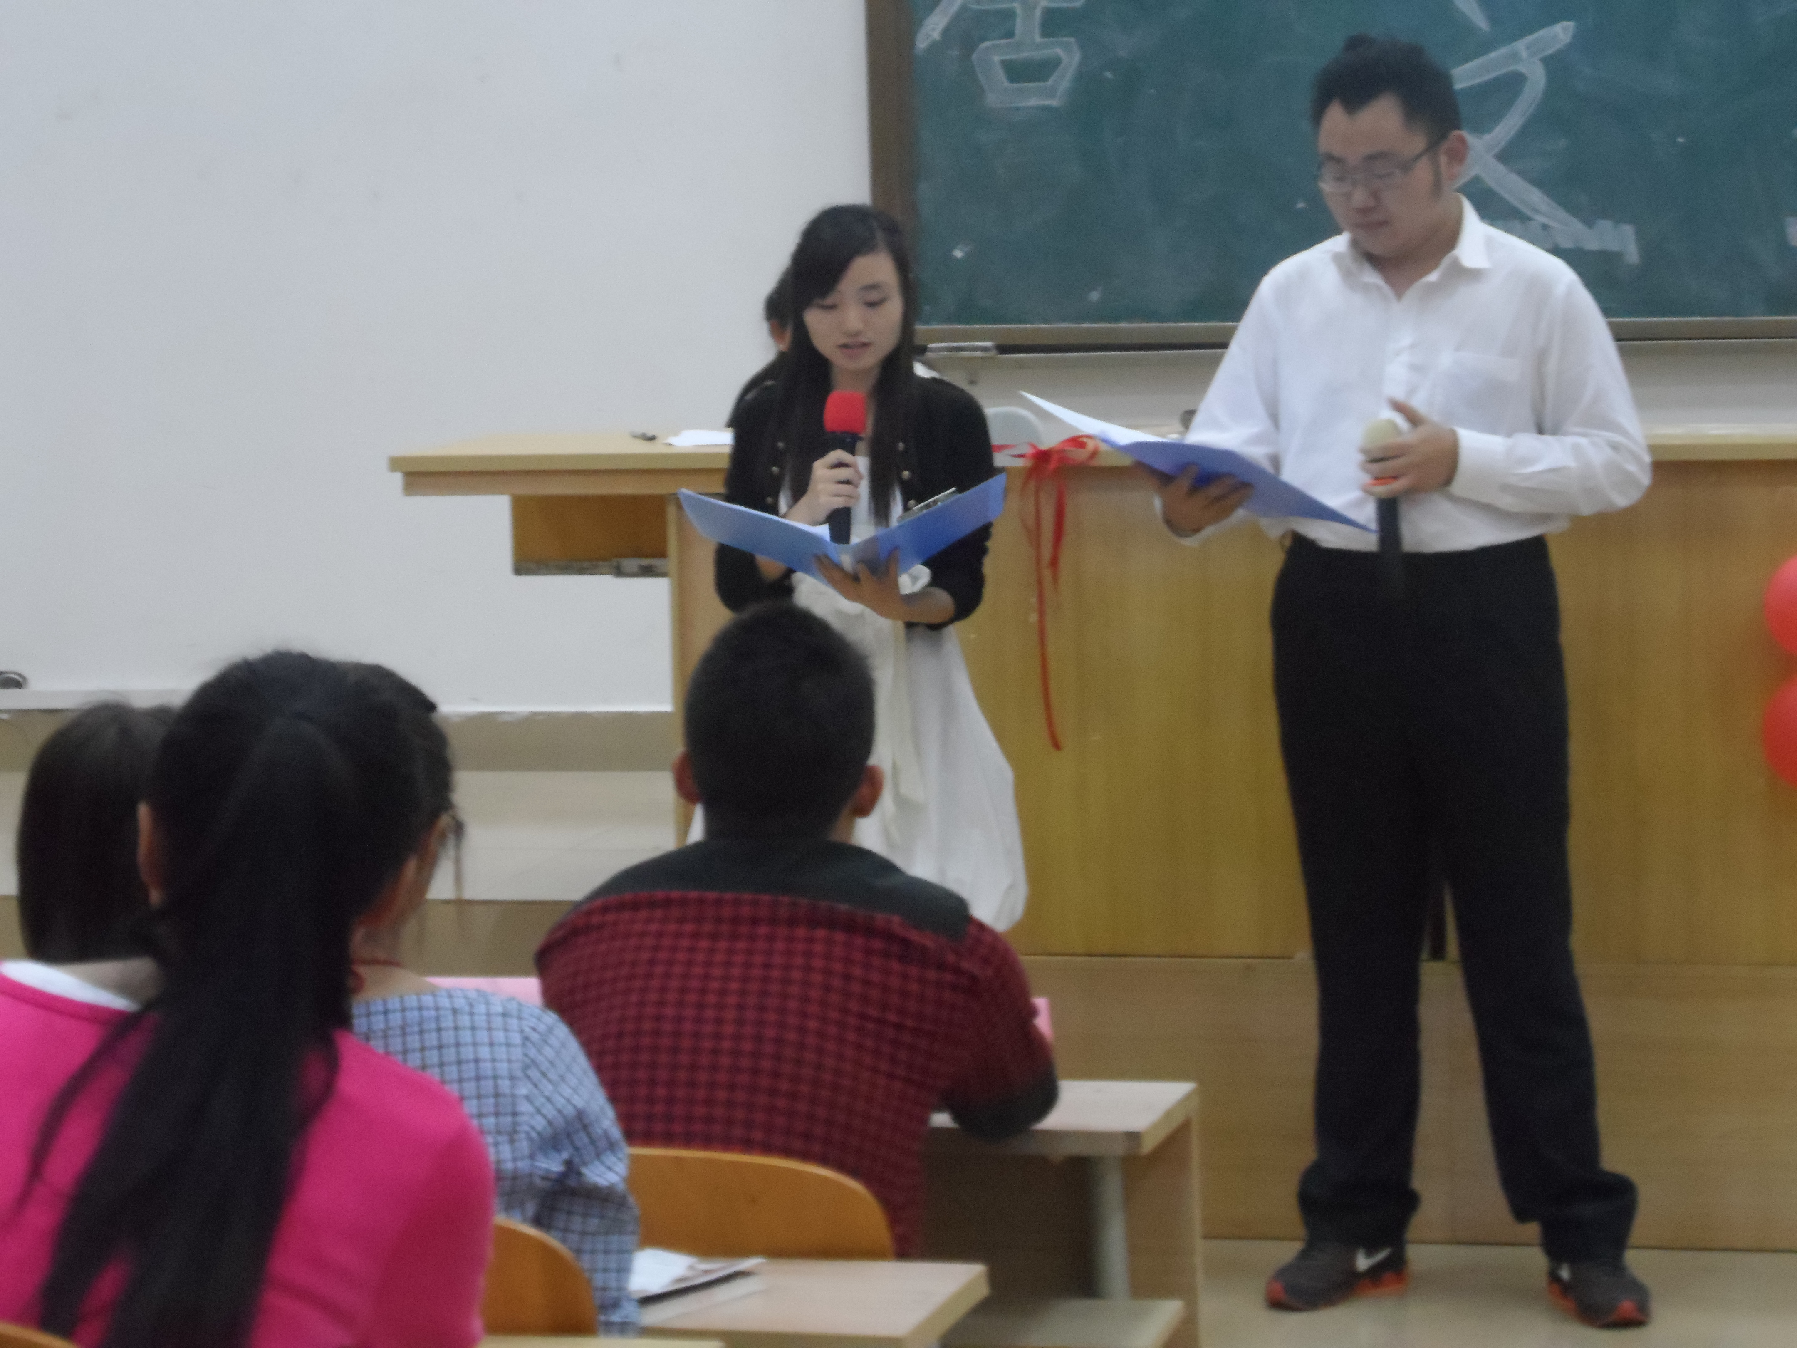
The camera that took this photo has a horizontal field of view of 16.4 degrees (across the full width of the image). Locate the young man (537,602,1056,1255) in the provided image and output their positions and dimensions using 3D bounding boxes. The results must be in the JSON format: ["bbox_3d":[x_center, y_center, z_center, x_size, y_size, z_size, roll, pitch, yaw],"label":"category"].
[{"bbox_3d":[-0.063,0.549,5.723,0.480,1.250,0.720,-1,5,9],"label":"young man"}]

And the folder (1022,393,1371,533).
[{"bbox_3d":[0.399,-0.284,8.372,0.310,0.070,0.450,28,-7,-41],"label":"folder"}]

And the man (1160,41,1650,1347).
[{"bbox_3d":[0.716,0.009,8.561,0.590,1.760,0.530,0,6,17],"label":"man"}]

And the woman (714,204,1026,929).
[{"bbox_3d":[-0.059,0.117,8.751,0.470,1.550,0.450,-1,5,2],"label":"woman"}]

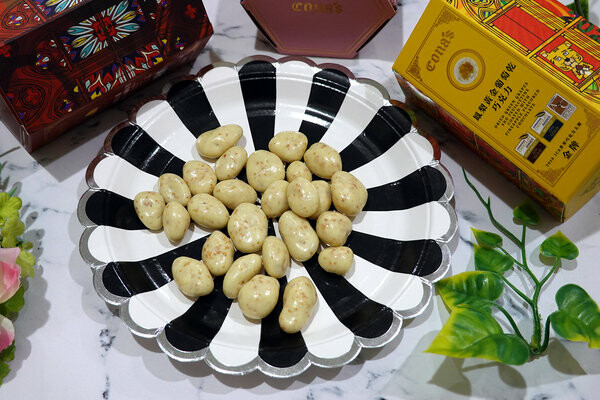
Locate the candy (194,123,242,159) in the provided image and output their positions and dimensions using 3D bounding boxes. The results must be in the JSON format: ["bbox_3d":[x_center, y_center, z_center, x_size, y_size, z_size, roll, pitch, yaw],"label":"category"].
[{"bbox_3d":[-0.048,-0.035,0.398,0.029,0.015,0.016,-26,61,-16],"label":"candy"}]

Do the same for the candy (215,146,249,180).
[{"bbox_3d":[-0.045,-0.024,0.436,0.017,0.016,0.029,25,60,15],"label":"candy"}]

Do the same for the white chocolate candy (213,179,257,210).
[{"bbox_3d":[-0.041,-0.004,0.422,0.028,0.017,0.019,12,57,7],"label":"white chocolate candy"}]

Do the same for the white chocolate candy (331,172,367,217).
[{"bbox_3d":[0.029,-0.004,0.394,0.020,0.019,0.031,-15,59,-10],"label":"white chocolate candy"}]

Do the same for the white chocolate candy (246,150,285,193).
[{"bbox_3d":[-0.022,-0.018,0.429,0.024,0.022,0.030,-8,57,-6],"label":"white chocolate candy"}]

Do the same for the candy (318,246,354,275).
[{"bbox_3d":[0.022,0.035,0.398,0.021,0.015,0.017,4,57,1],"label":"candy"}]

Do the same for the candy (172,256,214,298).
[{"bbox_3d":[-0.056,0.040,0.348,0.018,0.017,0.026,-38,65,-22],"label":"candy"}]

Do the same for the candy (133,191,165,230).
[{"bbox_3d":[-0.088,0.006,0.390,0.017,0.015,0.027,-19,60,-13],"label":"candy"}]

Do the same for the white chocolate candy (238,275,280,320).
[{"bbox_3d":[-0.023,0.055,0.382,0.023,0.021,0.027,24,60,14],"label":"white chocolate candy"}]

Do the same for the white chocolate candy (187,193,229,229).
[{"bbox_3d":[-0.053,0.007,0.389,0.027,0.018,0.019,31,62,17],"label":"white chocolate candy"}]

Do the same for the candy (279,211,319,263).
[{"bbox_3d":[-0.001,0.020,0.378,0.020,0.019,0.034,-19,60,-13],"label":"candy"}]

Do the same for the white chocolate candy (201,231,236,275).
[{"bbox_3d":[-0.044,0.028,0.357,0.017,0.015,0.026,-9,58,-7],"label":"white chocolate candy"}]

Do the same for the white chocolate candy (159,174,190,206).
[{"bbox_3d":[-0.075,-0.006,0.398,0.017,0.016,0.025,-28,62,-17],"label":"white chocolate candy"}]

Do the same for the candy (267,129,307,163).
[{"bbox_3d":[-0.007,-0.031,0.395,0.024,0.017,0.018,-9,58,-7],"label":"candy"}]

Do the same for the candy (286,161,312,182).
[{"bbox_3d":[0.000,-0.015,0.387,0.015,0.013,0.016,-10,58,-7],"label":"candy"}]

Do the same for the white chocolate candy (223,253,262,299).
[{"bbox_3d":[-0.032,0.042,0.369,0.015,0.014,0.030,24,60,13],"label":"white chocolate candy"}]

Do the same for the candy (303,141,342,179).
[{"bbox_3d":[0.015,-0.026,0.436,0.021,0.019,0.028,-34,64,-21],"label":"candy"}]

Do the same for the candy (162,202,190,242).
[{"bbox_3d":[-0.072,0.012,0.387,0.015,0.014,0.026,-3,58,-3],"label":"candy"}]

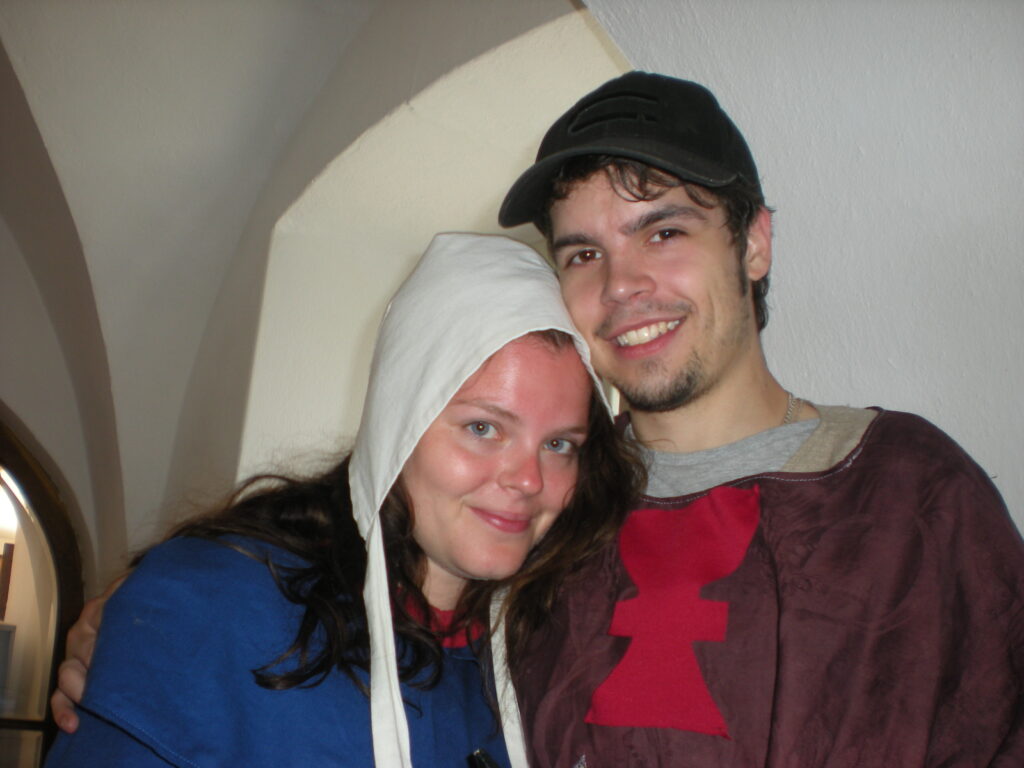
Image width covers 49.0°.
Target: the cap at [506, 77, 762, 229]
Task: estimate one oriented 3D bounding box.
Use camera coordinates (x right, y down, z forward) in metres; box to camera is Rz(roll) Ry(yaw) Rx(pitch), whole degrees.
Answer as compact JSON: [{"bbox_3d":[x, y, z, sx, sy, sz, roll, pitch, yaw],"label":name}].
[{"bbox_3d":[0.094,-0.186,0.875,0.180,0.140,0.270,-10,-7,23],"label":"cap"}]

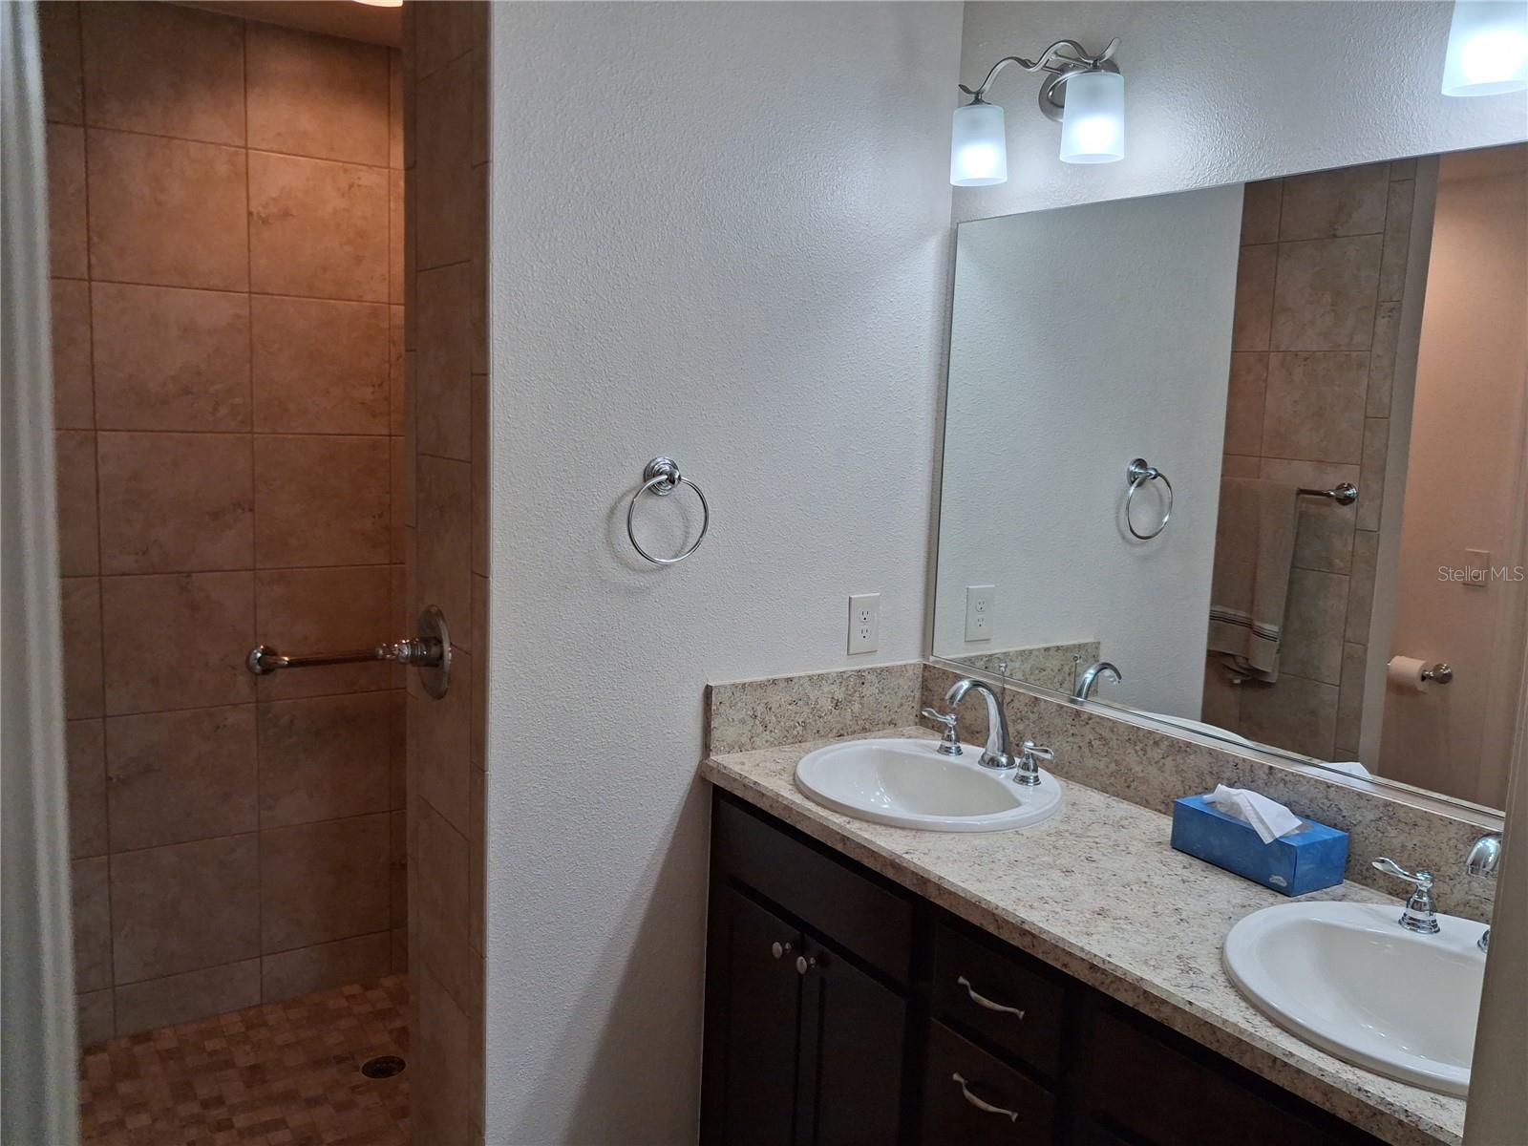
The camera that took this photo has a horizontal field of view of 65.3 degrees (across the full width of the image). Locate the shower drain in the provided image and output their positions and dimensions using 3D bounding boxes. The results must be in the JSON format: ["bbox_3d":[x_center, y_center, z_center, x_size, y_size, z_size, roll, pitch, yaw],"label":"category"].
[{"bbox_3d":[-0.906,1.182,2.839,0.108,0.010,0.108,2,7,0],"label":"shower drain"}]

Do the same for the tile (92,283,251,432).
[{"bbox_3d":[-1.385,-0.498,2.800,0.334,0.334,0.010,-3,9,-34],"label":"tile"}]

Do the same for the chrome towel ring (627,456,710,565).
[{"bbox_3d":[-0.177,-0.110,2.123,0.165,0.189,0.065,-3,9,-34],"label":"chrome towel ring"}]

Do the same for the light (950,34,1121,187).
[{"bbox_3d":[0.499,-0.807,2.119,0.165,0.205,0.375,-3,9,-35],"label":"light"}]

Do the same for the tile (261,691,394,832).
[{"bbox_3d":[-1.141,0.484,3.107,0.332,0.332,0.010,-3,9,-34],"label":"tile"}]

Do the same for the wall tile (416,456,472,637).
[{"bbox_3d":[-0.583,-0.041,2.179,0.010,0.334,0.300,-3,9,-34],"label":"wall tile"}]

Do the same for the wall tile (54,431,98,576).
[{"bbox_3d":[-1.664,-0.151,2.666,0.300,0.334,0.010,-3,9,-34],"label":"wall tile"}]

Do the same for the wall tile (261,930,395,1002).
[{"bbox_3d":[-1.151,1.035,3.147,0.328,0.127,0.010,-3,9,-35],"label":"wall tile"}]

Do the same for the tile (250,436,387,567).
[{"bbox_3d":[-1.102,-0.177,2.982,0.328,0.328,0.010,-3,9,-35],"label":"tile"}]

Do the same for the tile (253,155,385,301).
[{"bbox_3d":[-1.088,-0.843,2.932,0.332,0.332,0.010,-3,9,-34],"label":"tile"}]

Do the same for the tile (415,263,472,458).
[{"bbox_3d":[-0.559,-0.368,2.097,0.010,0.328,0.273,-3,9,-35],"label":"tile"}]

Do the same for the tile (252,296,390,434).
[{"bbox_3d":[-1.089,-0.505,2.938,0.328,0.328,0.010,-3,9,-35],"label":"tile"}]

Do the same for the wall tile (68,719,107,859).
[{"bbox_3d":[-1.696,0.512,2.733,0.332,0.332,0.010,-3,9,-34],"label":"wall tile"}]

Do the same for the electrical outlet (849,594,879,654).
[{"bbox_3d":[0.208,0.107,2.448,0.080,0.121,0.008,-3,9,-35],"label":"electrical outlet"}]

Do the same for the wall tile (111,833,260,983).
[{"bbox_3d":[-1.432,0.830,2.963,0.332,0.332,0.010,-3,9,-34],"label":"wall tile"}]

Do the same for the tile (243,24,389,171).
[{"bbox_3d":[-1.080,-1.157,2.900,0.334,0.289,0.010,-3,9,-34],"label":"tile"}]

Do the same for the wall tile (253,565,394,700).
[{"bbox_3d":[-1.127,0.153,3.063,0.332,0.332,0.010,-3,9,-34],"label":"wall tile"}]

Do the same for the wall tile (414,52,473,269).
[{"bbox_3d":[-0.546,-0.696,2.052,0.010,0.328,0.273,-3,9,-35],"label":"wall tile"}]

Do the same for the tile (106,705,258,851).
[{"bbox_3d":[-1.426,0.501,2.937,0.334,0.334,0.010,-3,9,-34],"label":"tile"}]

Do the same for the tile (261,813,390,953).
[{"bbox_3d":[-1.154,0.816,3.151,0.332,0.332,0.010,-3,9,-34],"label":"tile"}]

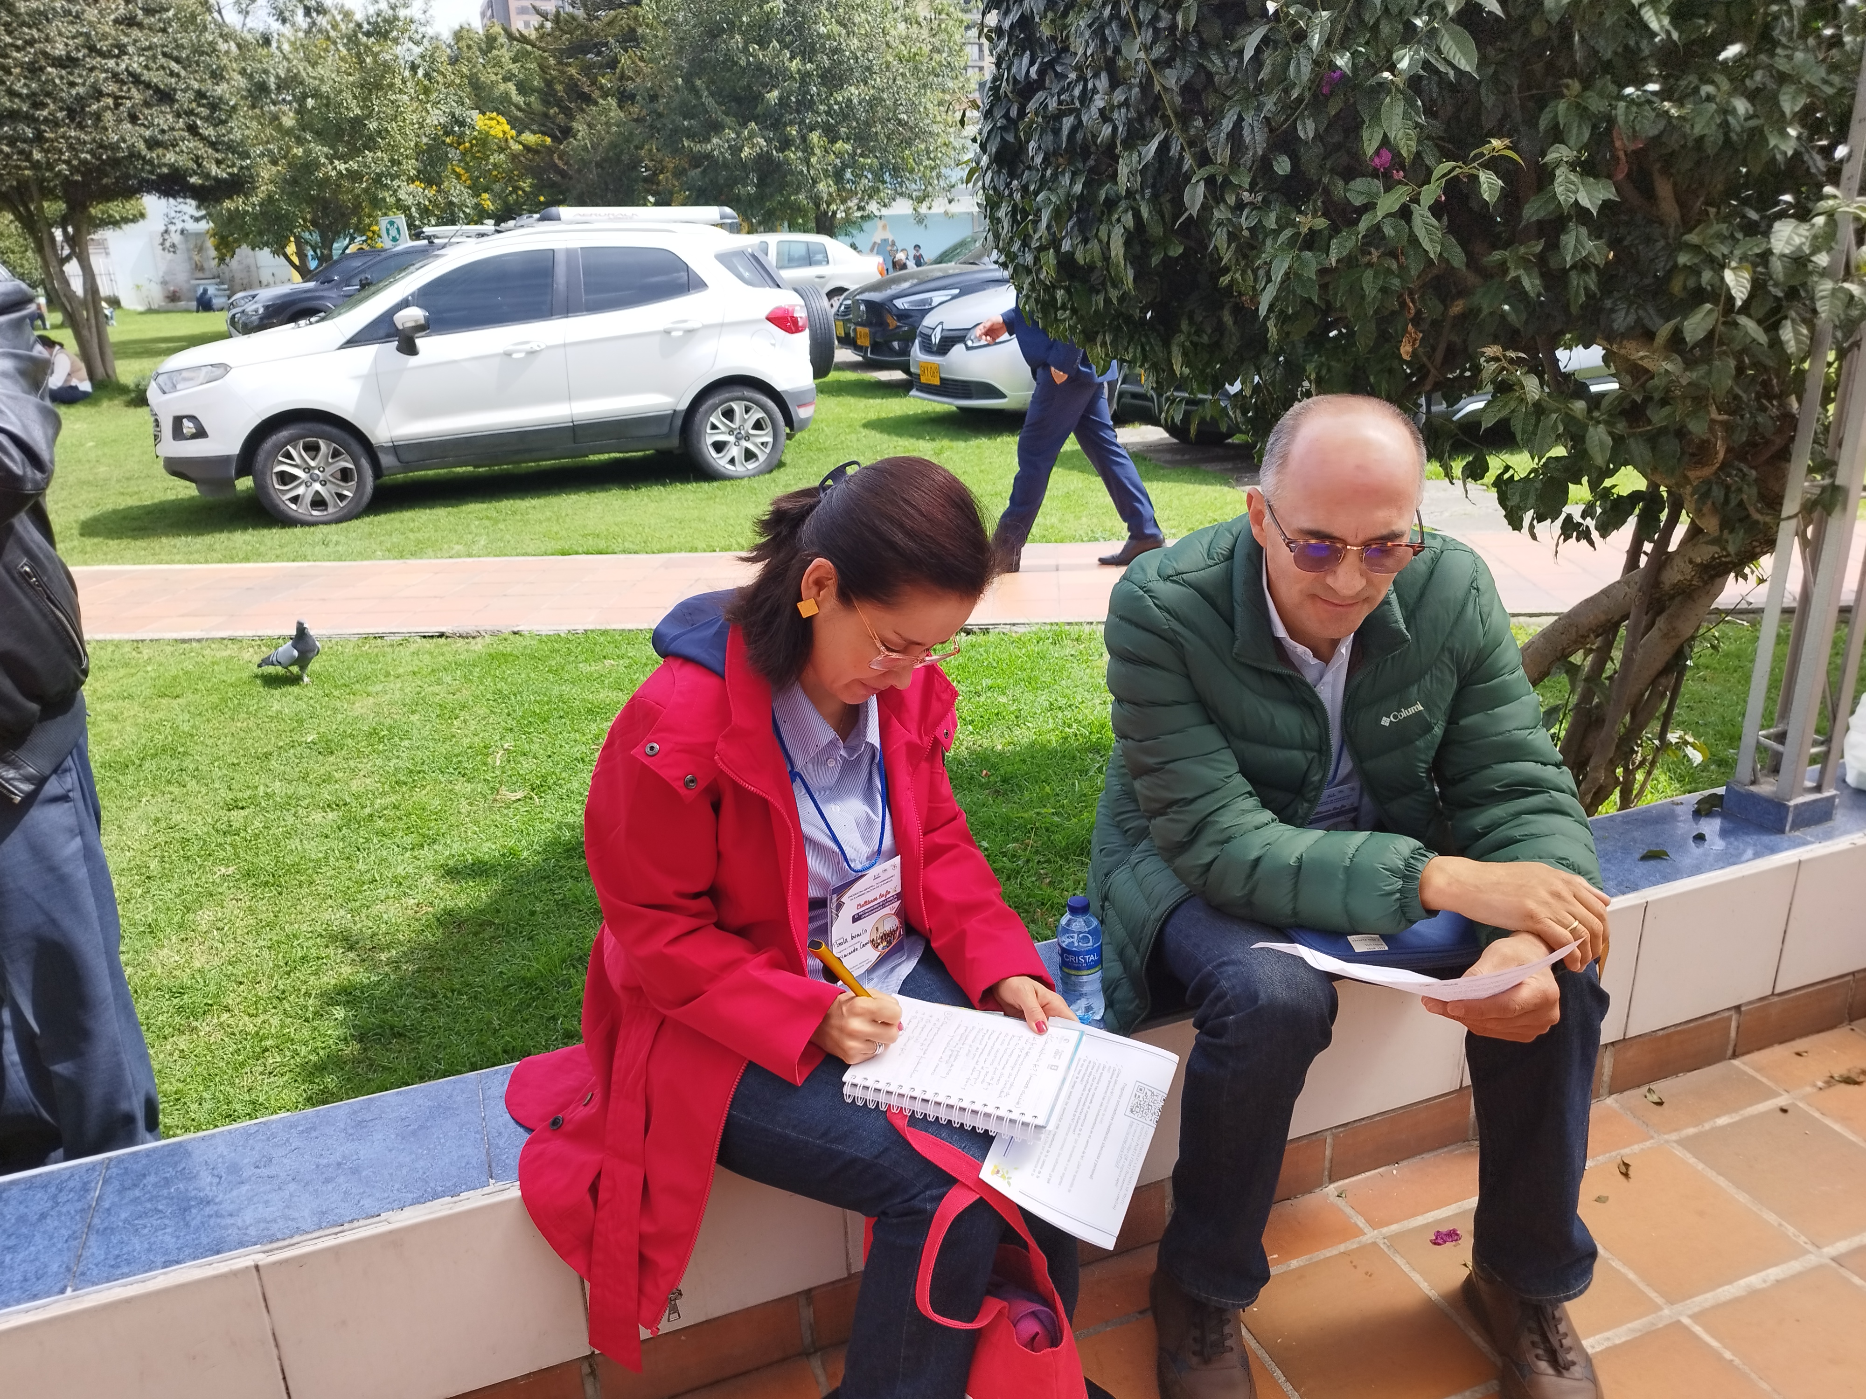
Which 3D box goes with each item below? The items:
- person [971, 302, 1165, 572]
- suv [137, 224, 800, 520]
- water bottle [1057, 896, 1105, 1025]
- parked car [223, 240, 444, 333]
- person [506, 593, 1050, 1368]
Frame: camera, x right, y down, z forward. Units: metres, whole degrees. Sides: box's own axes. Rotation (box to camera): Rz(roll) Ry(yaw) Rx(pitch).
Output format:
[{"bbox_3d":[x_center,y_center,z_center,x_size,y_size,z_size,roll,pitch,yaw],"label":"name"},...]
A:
[{"bbox_3d":[0.599,-1.435,5.706,0.750,1.720,0.520,-1,20,4],"label":"person"},{"bbox_3d":[-2.752,-2.236,8.539,4.170,1.680,1.800,-10,21,-20],"label":"suv"},{"bbox_3d":[0.202,0.352,1.777,0.061,0.167,0.061,-2,20,1],"label":"water bottle"},{"bbox_3d":[-7.812,-5.741,18.656,4.350,1.660,1.820,-17,25,-36],"label":"parked car"},{"bbox_3d":[-0.109,0.334,1.463,0.520,1.180,0.760,-19,25,-39],"label":"person"}]

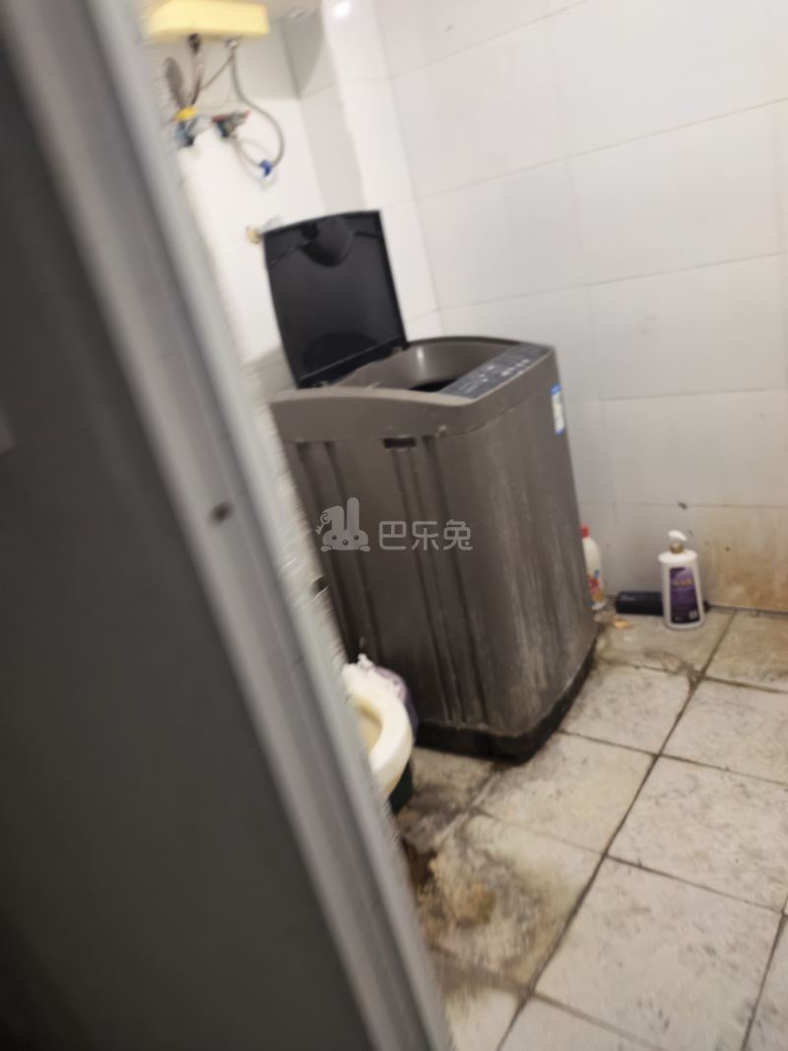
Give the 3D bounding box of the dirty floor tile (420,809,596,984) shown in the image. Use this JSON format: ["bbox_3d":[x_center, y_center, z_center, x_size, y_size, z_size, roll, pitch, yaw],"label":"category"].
[{"bbox_3d":[0.187,0.670,1.341,0.300,0.010,0.300,3,26,39],"label":"dirty floor tile"}]

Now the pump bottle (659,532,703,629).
[{"bbox_3d":[0.763,0.146,1.939,0.107,0.272,0.065,-8,21,17],"label":"pump bottle"}]

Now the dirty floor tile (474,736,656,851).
[{"bbox_3d":[0.361,0.548,1.549,0.300,0.010,0.300,3,26,39],"label":"dirty floor tile"}]

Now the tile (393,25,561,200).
[{"bbox_3d":[0.214,-1.043,1.863,0.461,0.304,0.010,3,26,39],"label":"tile"}]

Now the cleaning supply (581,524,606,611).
[{"bbox_3d":[0.577,0.117,2.148,0.079,0.265,0.057,-2,23,28],"label":"cleaning supply"}]

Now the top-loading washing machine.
[{"bbox_3d":[0.091,-0.122,1.774,0.513,1.232,0.507,1,25,37],"label":"top-loading washing machine"}]

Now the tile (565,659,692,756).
[{"bbox_3d":[0.534,0.426,1.758,0.300,0.010,0.300,3,26,39],"label":"tile"}]

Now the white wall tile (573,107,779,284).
[{"bbox_3d":[0.637,-0.746,1.685,0.448,0.304,0.010,3,26,39],"label":"white wall tile"}]

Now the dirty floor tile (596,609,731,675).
[{"bbox_3d":[0.716,0.298,1.976,0.300,0.010,0.322,3,26,39],"label":"dirty floor tile"}]

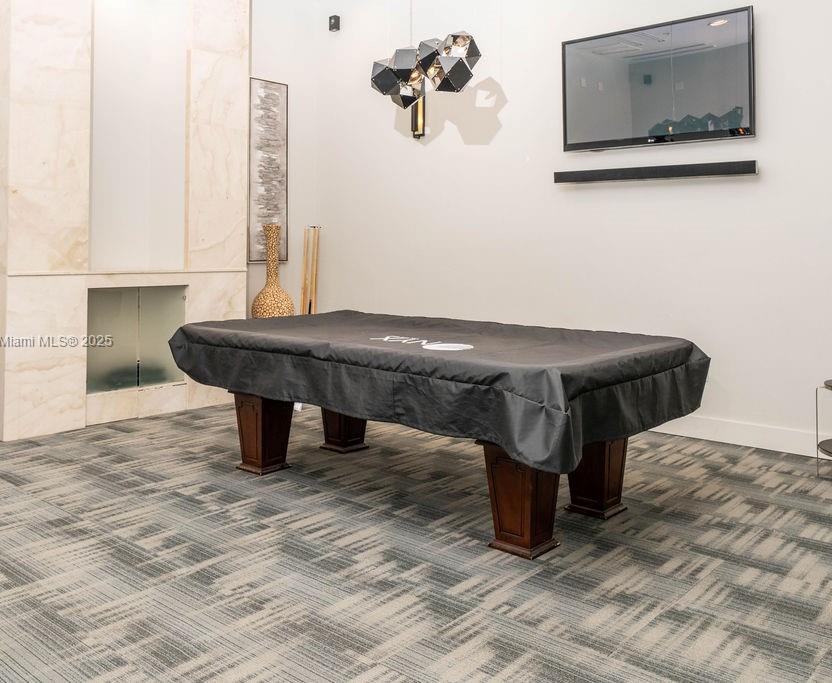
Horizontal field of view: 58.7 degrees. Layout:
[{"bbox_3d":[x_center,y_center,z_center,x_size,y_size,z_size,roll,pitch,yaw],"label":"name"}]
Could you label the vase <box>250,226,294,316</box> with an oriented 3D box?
[{"bbox_3d":[-1.263,-0.529,6.508,0.388,0.975,0.388,1,7,0],"label":"vase"}]

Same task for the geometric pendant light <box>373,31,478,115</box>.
[{"bbox_3d":[-0.001,-1.429,3.946,0.776,0.348,0.318,7,9,41],"label":"geometric pendant light"}]

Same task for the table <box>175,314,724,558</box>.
[{"bbox_3d":[-0.004,0.373,4.044,2.567,0.836,1.532,7,9,41],"label":"table"}]

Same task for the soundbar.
[{"bbox_3d":[1.633,-1.182,5.207,1.465,0.085,0.065,7,9,41],"label":"soundbar"}]

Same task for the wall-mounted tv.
[{"bbox_3d":[1.634,-1.761,5.113,1.362,0.805,0.055,7,9,41],"label":"wall-mounted tv"}]

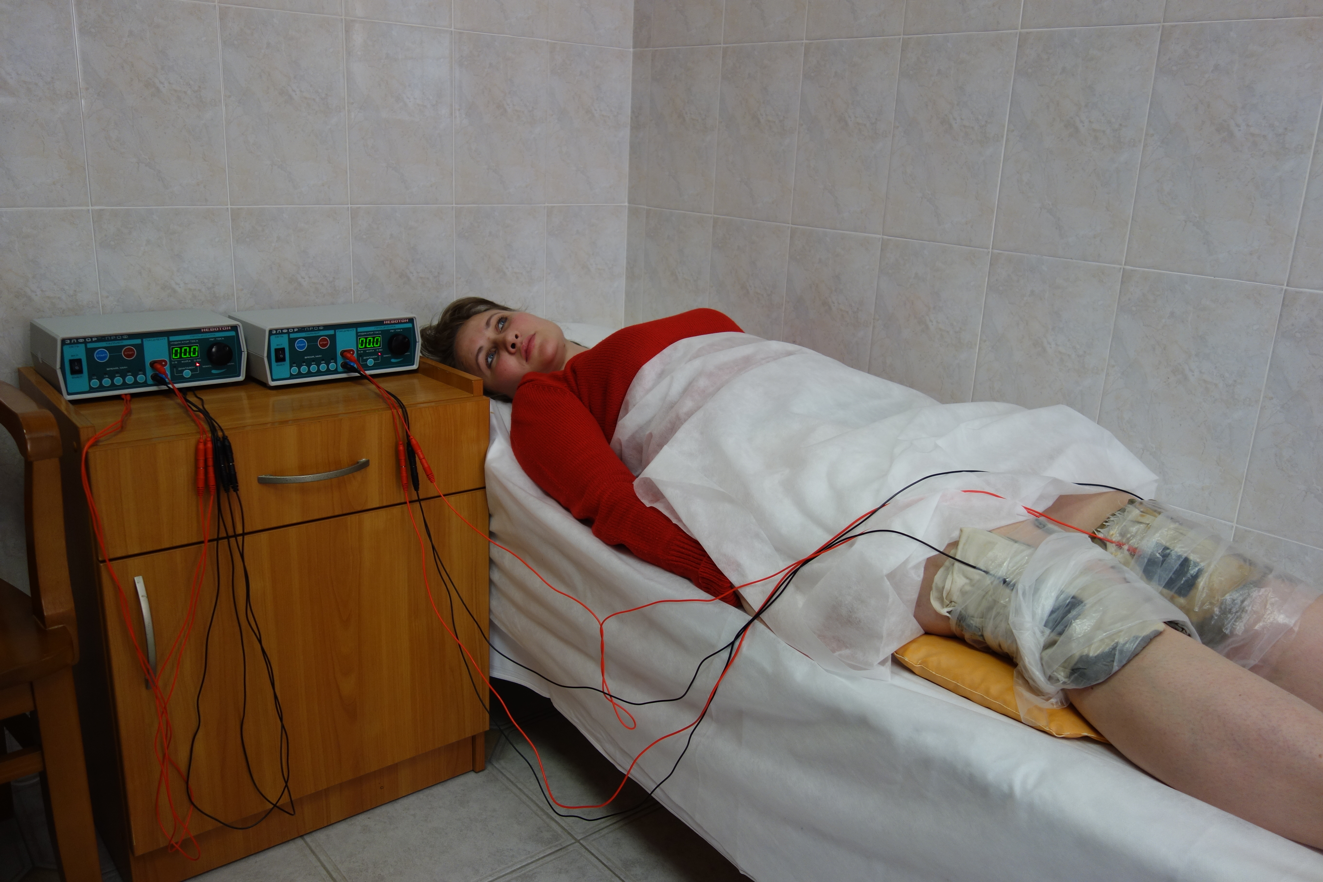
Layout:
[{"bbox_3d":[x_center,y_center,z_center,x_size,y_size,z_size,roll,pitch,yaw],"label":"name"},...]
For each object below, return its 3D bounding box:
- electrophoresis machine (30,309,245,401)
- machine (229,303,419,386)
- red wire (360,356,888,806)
[{"bbox_3d":[-0.778,-0.131,1.536,0.255,0.093,0.173,-12,22,-40],"label":"electrophoresis machine"},{"bbox_3d":[-0.542,-0.158,1.663,0.255,0.093,0.173,-11,21,-38],"label":"machine"},{"bbox_3d":[-0.086,0.262,1.432,1.017,0.621,0.165,13,19,32],"label":"red wire"}]

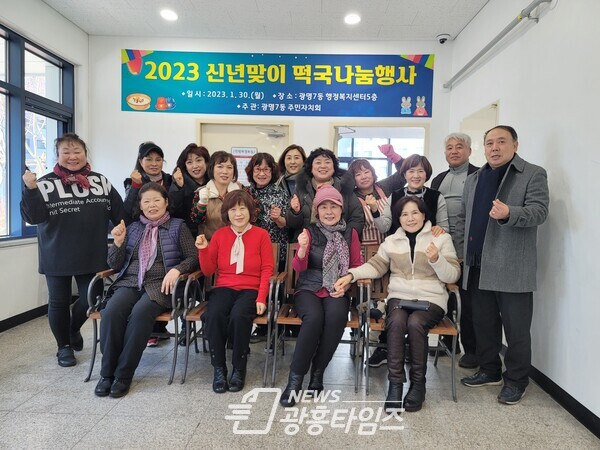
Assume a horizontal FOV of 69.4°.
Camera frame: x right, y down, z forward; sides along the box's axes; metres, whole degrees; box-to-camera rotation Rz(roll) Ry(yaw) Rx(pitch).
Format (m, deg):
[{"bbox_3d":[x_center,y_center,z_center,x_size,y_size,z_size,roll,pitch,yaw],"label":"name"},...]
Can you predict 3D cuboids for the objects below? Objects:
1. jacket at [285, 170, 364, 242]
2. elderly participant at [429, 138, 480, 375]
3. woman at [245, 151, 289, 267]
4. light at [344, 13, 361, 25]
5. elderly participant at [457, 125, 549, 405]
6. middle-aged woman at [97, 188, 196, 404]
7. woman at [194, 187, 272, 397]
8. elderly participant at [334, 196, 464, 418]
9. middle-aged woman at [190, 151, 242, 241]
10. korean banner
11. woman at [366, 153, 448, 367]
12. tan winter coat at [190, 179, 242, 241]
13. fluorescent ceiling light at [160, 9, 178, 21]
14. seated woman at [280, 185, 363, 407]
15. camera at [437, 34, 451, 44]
[{"bbox_3d":[0.191,-0.083,3.366,0.600,0.711,0.420,2,3,6],"label":"jacket"},{"bbox_3d":[1.199,0.188,3.289,0.480,1.748,0.340,3,3,19],"label":"elderly participant"},{"bbox_3d":[-0.258,0.210,3.462,0.482,1.567,0.361,2,3,2],"label":"woman"},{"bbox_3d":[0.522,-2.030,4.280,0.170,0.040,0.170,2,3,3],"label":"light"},{"bbox_3d":[1.290,0.237,2.760,0.540,1.709,0.400,4,4,35],"label":"elderly participant"},{"bbox_3d":[-1.004,0.361,2.876,0.583,1.286,0.703,2,3,2],"label":"middle-aged woman"},{"bbox_3d":[-0.427,0.393,2.934,0.510,1.274,0.610,2,3,-2],"label":"woman"},{"bbox_3d":[0.659,0.432,2.782,0.763,1.240,0.703,2,3,9],"label":"elderly participant"},{"bbox_3d":[-0.589,0.209,3.430,0.540,1.580,0.380,1,3,-7],"label":"middle-aged woman"},{"bbox_3d":[-0.270,-1.568,4.788,3.475,0.683,0.030,2,3,2],"label":"korean banner"},{"bbox_3d":[0.828,0.262,3.252,0.500,1.580,0.420,2,3,11],"label":"woman"},{"bbox_3d":[-0.648,-0.071,3.444,0.472,0.613,0.321,1,3,-1],"label":"tan winter coat"},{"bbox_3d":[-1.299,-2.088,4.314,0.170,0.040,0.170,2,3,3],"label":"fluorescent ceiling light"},{"bbox_3d":[0.179,0.388,2.800,0.502,1.300,0.703,2,3,8],"label":"seated woman"},{"bbox_3d":[1.516,-1.967,4.591,0.141,0.090,0.141,2,3,19],"label":"camera"}]

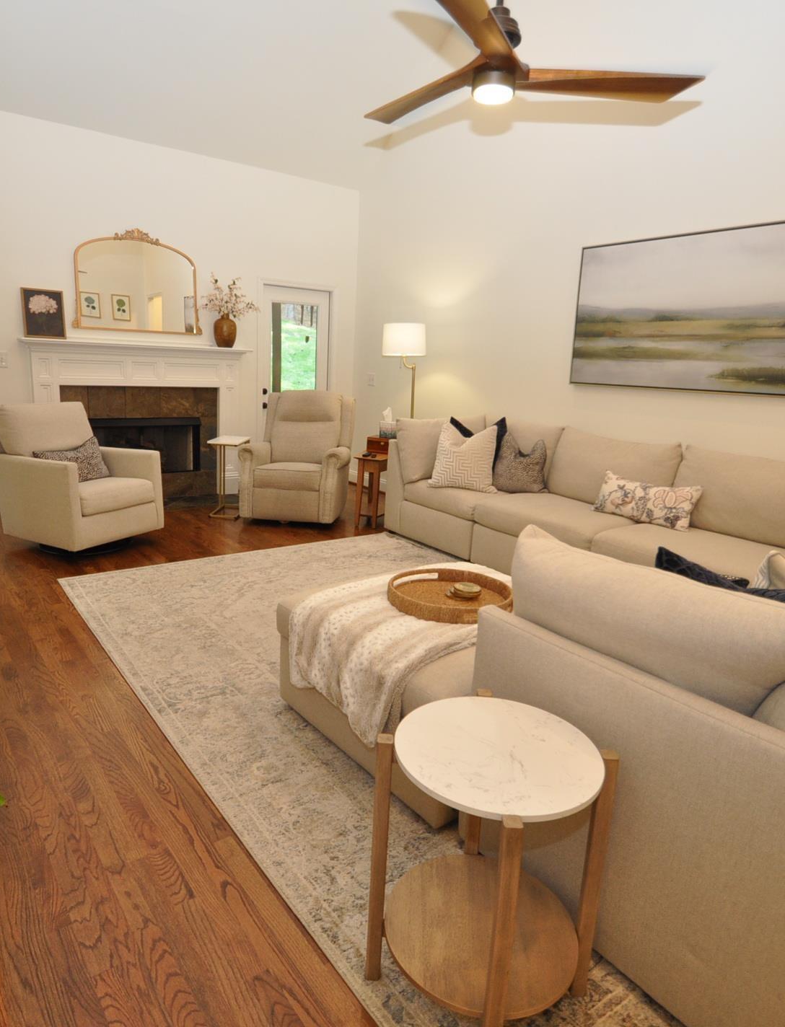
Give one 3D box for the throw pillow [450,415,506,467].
[{"bbox_3d":[0.653,-0.483,4.880,0.470,0.480,0.160,5,-2,10],"label":"throw pillow"}]

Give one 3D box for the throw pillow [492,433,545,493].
[{"bbox_3d":[0.954,-0.371,4.728,0.400,0.400,0.150,4,-2,8],"label":"throw pillow"}]

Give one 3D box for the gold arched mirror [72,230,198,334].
[{"bbox_3d":[-2.266,-2.061,5.720,1.120,0.870,0.050,-7,17,-37],"label":"gold arched mirror"}]

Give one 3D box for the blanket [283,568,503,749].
[{"bbox_3d":[0.192,0.538,2.660,1.090,0.340,0.800,-7,17,-37],"label":"blanket"}]

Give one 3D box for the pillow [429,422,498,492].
[{"bbox_3d":[0.542,-0.423,4.718,0.480,0.480,0.170,5,-2,13],"label":"pillow"}]

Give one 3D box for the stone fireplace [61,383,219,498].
[{"bbox_3d":[-2.355,-0.673,6.113,1.430,1.040,0.360,-6,15,-37],"label":"stone fireplace"}]

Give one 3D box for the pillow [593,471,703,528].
[{"bbox_3d":[1.593,-0.079,4.031,0.130,0.280,0.610,18,1,-40],"label":"pillow"}]

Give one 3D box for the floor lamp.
[{"bbox_3d":[0.106,-0.846,5.861,0.400,1.690,0.380,-8,16,-42],"label":"floor lamp"}]

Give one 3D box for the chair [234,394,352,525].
[{"bbox_3d":[-0.803,-0.489,5.636,0.810,1.040,0.900,4,13,4],"label":"chair"}]

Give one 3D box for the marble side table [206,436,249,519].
[{"bbox_3d":[-1.408,-0.314,5.594,0.290,0.635,0.460,2,12,-3],"label":"marble side table"}]

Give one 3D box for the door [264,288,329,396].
[{"bbox_3d":[-1.034,-1.347,6.928,0.780,2.040,0.050,-7,17,-37],"label":"door"}]

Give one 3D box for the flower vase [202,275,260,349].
[{"bbox_3d":[-1.568,-1.931,6.155,0.520,0.660,0.340,-7,17,-37],"label":"flower vase"}]

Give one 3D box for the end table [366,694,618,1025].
[{"bbox_3d":[0.187,0.709,1.290,0.430,0.540,0.430,2,12,-1],"label":"end table"}]

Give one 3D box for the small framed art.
[{"bbox_3d":[-2.883,-1.639,5.316,0.310,0.385,0.030,-7,11,-37],"label":"small framed art"}]

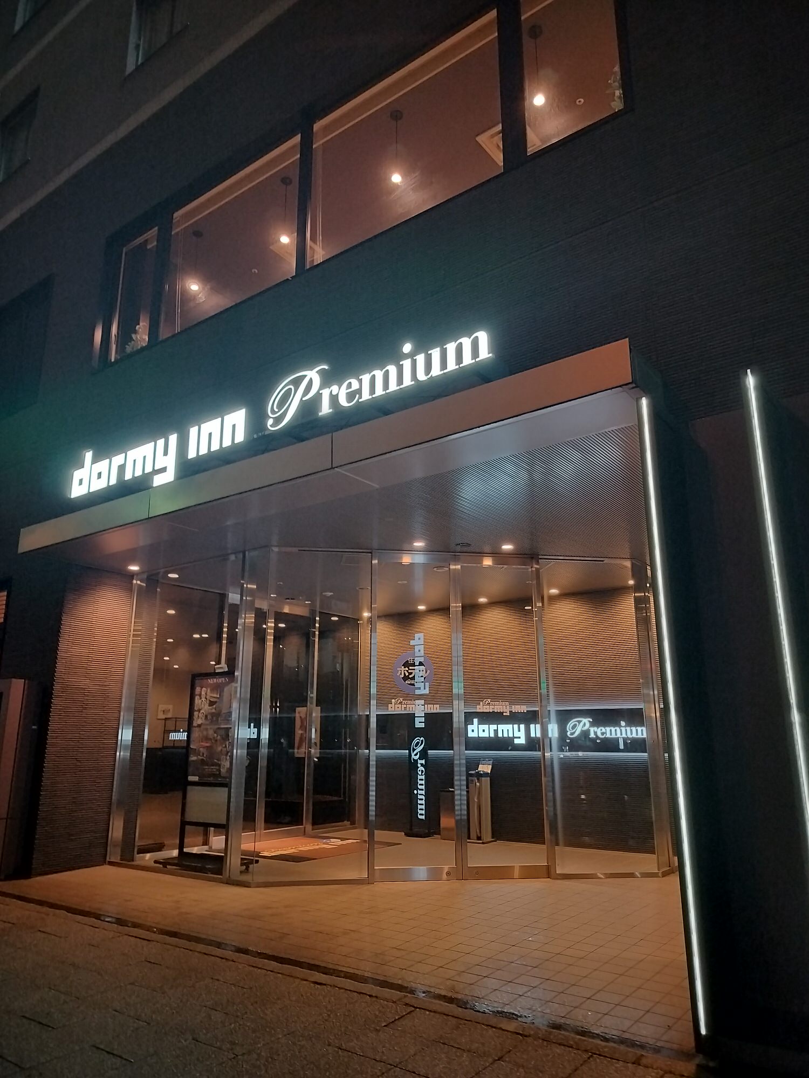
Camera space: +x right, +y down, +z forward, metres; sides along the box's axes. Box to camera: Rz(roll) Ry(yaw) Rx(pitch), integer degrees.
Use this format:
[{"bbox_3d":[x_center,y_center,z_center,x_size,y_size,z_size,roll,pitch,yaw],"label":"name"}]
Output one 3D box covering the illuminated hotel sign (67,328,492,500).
[{"bbox_3d":[-1.296,-0.867,5.793,4.540,0.580,0.090,-11,-18,35],"label":"illuminated hotel sign"}]

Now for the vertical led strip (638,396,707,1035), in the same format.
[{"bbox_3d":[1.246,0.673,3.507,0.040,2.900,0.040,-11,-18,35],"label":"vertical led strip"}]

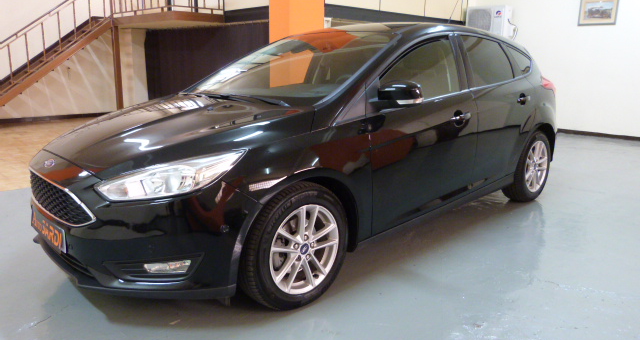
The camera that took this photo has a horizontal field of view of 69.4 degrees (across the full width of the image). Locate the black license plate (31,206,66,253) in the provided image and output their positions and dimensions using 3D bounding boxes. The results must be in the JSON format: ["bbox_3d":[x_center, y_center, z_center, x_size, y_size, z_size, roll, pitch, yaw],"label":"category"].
[{"bbox_3d":[-1.264,0.273,2.134,0.020,0.115,0.520,-11,18,-43],"label":"black license plate"}]

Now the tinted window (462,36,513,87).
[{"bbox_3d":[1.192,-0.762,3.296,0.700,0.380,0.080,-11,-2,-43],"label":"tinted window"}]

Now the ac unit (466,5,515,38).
[{"bbox_3d":[3.179,-2.778,8.755,0.740,0.550,0.320,12,17,41],"label":"ac unit"}]

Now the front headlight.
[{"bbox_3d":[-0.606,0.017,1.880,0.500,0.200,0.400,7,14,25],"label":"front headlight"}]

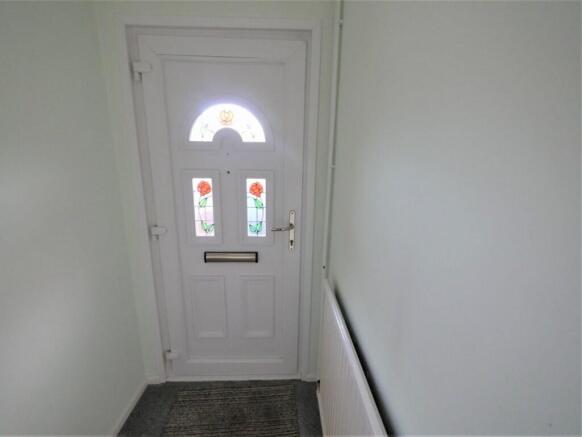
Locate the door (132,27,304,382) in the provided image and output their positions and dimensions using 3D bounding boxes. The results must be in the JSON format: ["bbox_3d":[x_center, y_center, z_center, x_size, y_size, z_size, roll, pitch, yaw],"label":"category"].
[{"bbox_3d":[-0.359,0.072,1.422,0.843,2.010,0.070,1,12,-2],"label":"door"}]

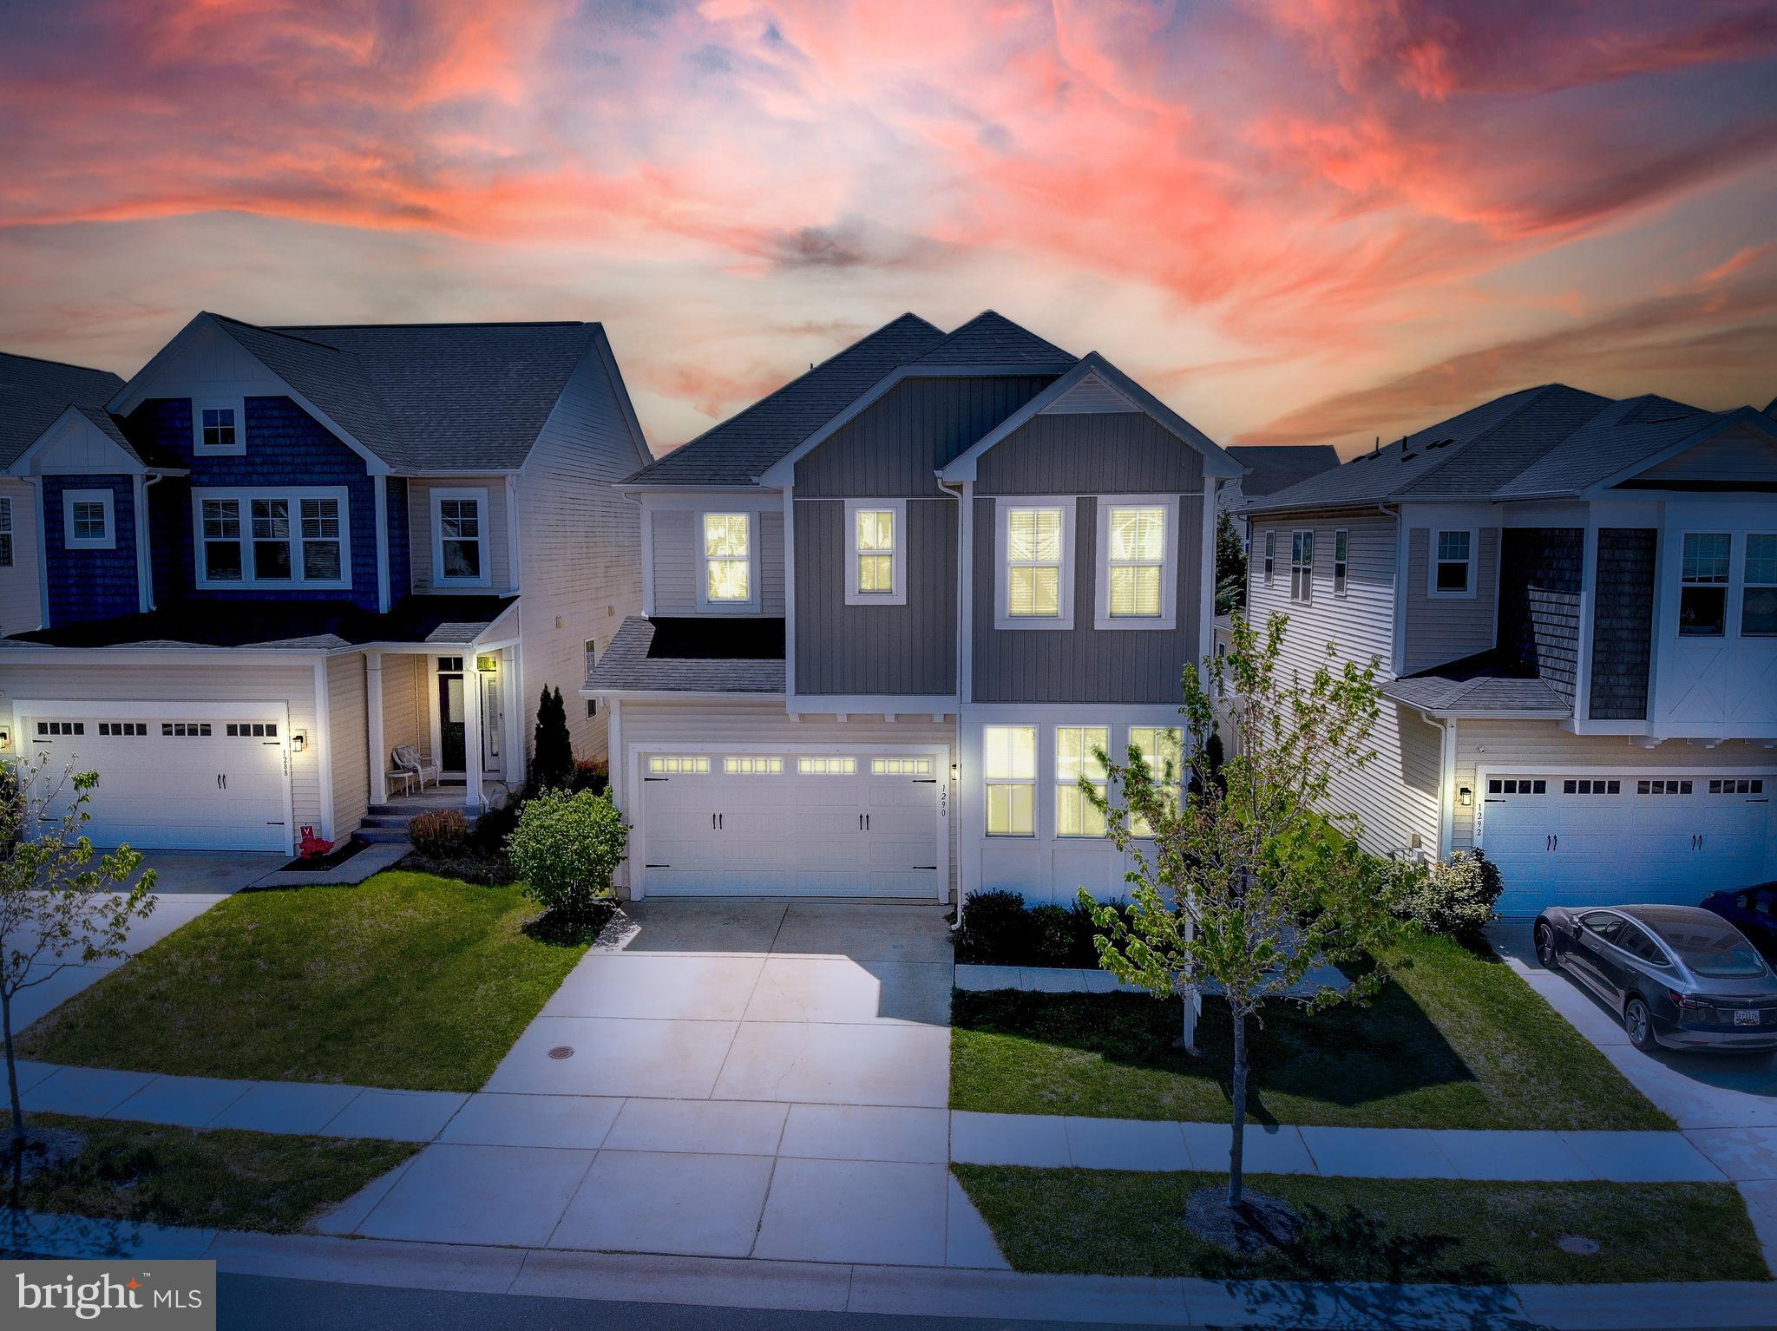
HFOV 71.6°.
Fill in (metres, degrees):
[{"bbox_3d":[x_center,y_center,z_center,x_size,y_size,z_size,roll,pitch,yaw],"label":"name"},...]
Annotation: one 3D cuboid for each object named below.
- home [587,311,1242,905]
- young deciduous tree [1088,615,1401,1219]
[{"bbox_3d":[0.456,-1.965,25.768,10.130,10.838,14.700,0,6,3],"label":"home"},{"bbox_3d":[3.332,2.416,11.753,2.976,5.792,2.828,0,6,3],"label":"young deciduous tree"}]

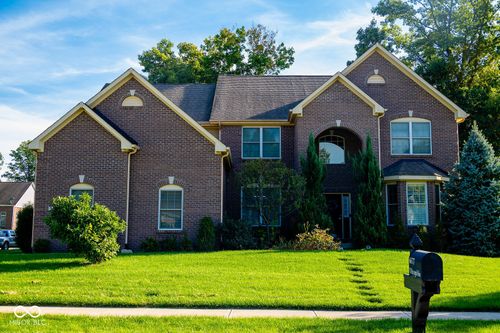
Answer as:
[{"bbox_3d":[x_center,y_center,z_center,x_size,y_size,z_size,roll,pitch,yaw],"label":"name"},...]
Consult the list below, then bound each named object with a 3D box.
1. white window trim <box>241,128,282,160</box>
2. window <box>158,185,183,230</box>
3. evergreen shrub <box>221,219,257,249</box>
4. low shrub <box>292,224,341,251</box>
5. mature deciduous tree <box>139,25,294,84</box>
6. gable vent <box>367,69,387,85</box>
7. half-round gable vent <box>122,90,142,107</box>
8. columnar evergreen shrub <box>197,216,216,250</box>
[{"bbox_3d":[0.499,-1.050,23.413,1.797,1.494,0.140,0,-7,1],"label":"white window trim"},{"bbox_3d":[-2.873,1.506,19.296,0.925,1.657,0.120,0,-7,0],"label":"window"},{"bbox_3d":[-0.446,2.632,20.442,1.396,1.230,1.250,0,-7,1],"label":"evergreen shrub"},{"bbox_3d":[2.498,2.675,19.822,1.803,0.949,1.500,0,-7,0],"label":"low shrub"},{"bbox_3d":[-2.773,-2.917,42.739,12.840,17.864,12.500,0,-7,0],"label":"mature deciduous tree"},{"bbox_3d":[5.522,-3.908,23.031,0.869,0.675,0.120,0,-7,1],"label":"gable vent"},{"bbox_3d":[-4.401,-2.553,19.847,0.790,0.606,0.120,0,-7,0],"label":"half-round gable vent"},{"bbox_3d":[-1.542,2.384,18.698,0.709,1.220,0.700,0,-7,0],"label":"columnar evergreen shrub"}]

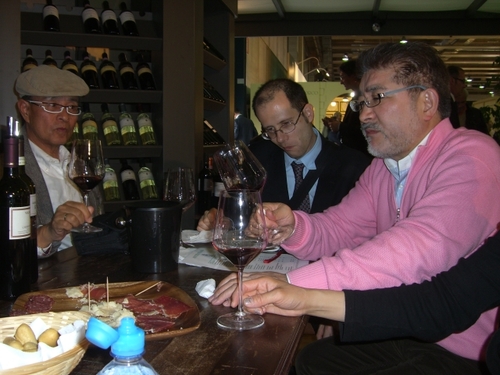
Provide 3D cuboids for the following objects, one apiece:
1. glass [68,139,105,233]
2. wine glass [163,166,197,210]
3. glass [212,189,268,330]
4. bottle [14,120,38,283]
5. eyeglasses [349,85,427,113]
[{"bbox_3d":[-0.415,-0.003,1.392,0.094,0.226,0.094,0,7,0],"label":"glass"},{"bbox_3d":[-0.199,0.051,1.557,0.095,0.226,0.095,0,7,0],"label":"wine glass"},{"bbox_3d":[-0.015,0.120,0.944,0.095,0.228,0.095,0,7,0],"label":"glass"},{"bbox_3d":[-0.501,0.033,1.185,0.076,0.345,0.076,0,7,0],"label":"bottle"},{"bbox_3d":[0.304,-0.183,1.179,0.140,0.045,0.138,-10,1,-17],"label":"eyeglasses"}]

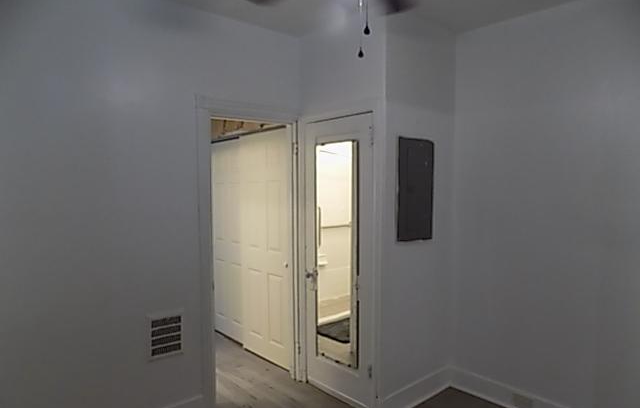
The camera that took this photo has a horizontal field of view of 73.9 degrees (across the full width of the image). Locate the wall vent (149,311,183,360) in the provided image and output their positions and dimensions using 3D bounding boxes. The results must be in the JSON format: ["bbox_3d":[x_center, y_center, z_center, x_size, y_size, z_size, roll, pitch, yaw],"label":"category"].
[{"bbox_3d":[-0.952,0.811,2.628,0.215,0.275,0.020,-3,4,-41],"label":"wall vent"}]

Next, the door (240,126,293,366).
[{"bbox_3d":[-0.480,0.377,3.803,0.040,2.030,0.770,-3,4,-41],"label":"door"}]

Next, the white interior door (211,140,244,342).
[{"bbox_3d":[-0.926,0.360,4.389,0.040,2.020,0.750,-3,4,-41],"label":"white interior door"}]

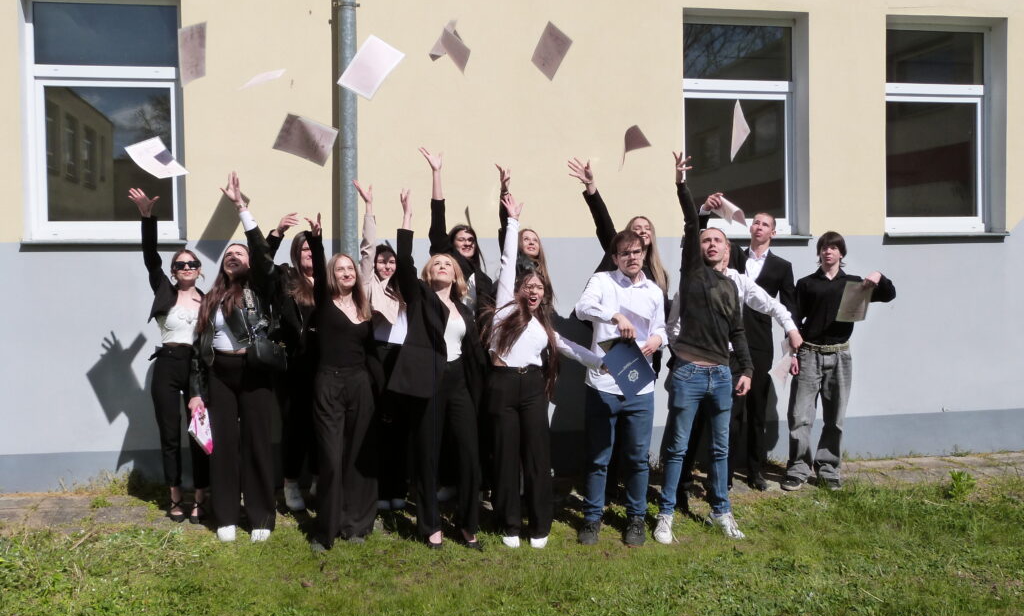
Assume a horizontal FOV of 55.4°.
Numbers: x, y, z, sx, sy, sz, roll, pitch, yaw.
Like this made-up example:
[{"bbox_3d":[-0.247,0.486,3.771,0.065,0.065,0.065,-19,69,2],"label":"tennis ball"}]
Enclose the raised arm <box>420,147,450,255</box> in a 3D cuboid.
[{"bbox_3d":[-0.497,-0.687,6.300,0.170,0.710,0.160,-3,3,0],"label":"raised arm"}]

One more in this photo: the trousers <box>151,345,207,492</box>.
[{"bbox_3d":[-2.078,0.684,6.100,0.360,0.900,0.260,-1,3,-6],"label":"trousers"}]

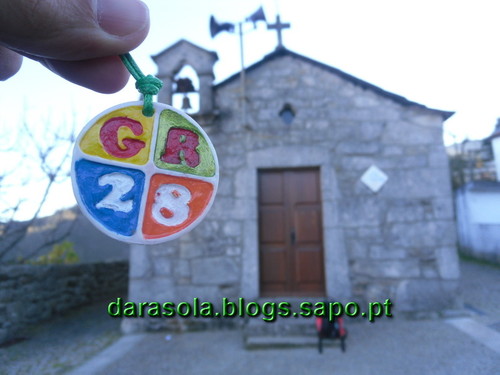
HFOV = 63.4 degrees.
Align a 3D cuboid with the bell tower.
[{"bbox_3d":[-1.294,-2.200,8.144,1.220,1.500,0.550,-1,-10,1],"label":"bell tower"}]

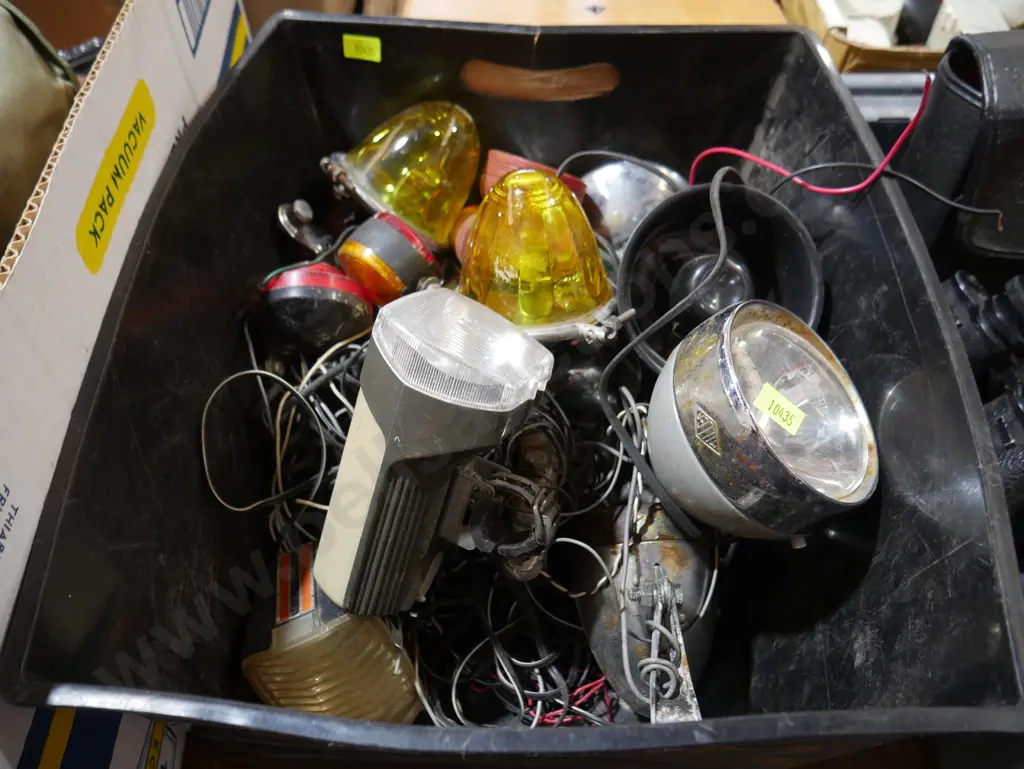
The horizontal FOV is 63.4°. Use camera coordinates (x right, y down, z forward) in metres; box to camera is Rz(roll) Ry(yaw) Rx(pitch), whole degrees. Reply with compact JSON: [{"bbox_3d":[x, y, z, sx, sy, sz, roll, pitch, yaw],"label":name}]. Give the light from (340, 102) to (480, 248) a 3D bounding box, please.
[{"bbox_3d":[-0.063,-0.136,0.535,0.087,0.092,0.095,-44,38,19],"label":"light"}]

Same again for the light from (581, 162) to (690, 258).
[{"bbox_3d":[0.083,-0.108,0.545,0.075,0.078,0.078,24,57,16],"label":"light"}]

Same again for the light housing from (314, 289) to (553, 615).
[{"bbox_3d":[-0.029,0.046,0.383,0.100,0.166,0.064,20,31,-1],"label":"light housing"}]

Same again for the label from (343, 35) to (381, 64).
[{"bbox_3d":[-0.102,-0.230,0.567,0.026,0.016,0.001,4,44,2],"label":"label"}]

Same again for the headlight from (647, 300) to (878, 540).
[{"bbox_3d":[0.133,0.026,0.472,0.124,0.086,0.124,-6,68,-44],"label":"headlight"}]

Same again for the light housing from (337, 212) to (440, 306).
[{"bbox_3d":[-0.074,-0.079,0.520,0.064,0.064,0.058,25,66,16],"label":"light housing"}]

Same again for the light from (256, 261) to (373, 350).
[{"bbox_3d":[-0.120,-0.047,0.510,0.069,0.067,0.055,5,75,12],"label":"light"}]

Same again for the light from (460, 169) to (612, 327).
[{"bbox_3d":[0.014,-0.076,0.457,0.090,0.084,0.088,1,32,-1],"label":"light"}]

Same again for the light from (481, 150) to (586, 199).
[{"bbox_3d":[0.018,-0.138,0.570,0.074,0.050,0.060,22,18,0],"label":"light"}]

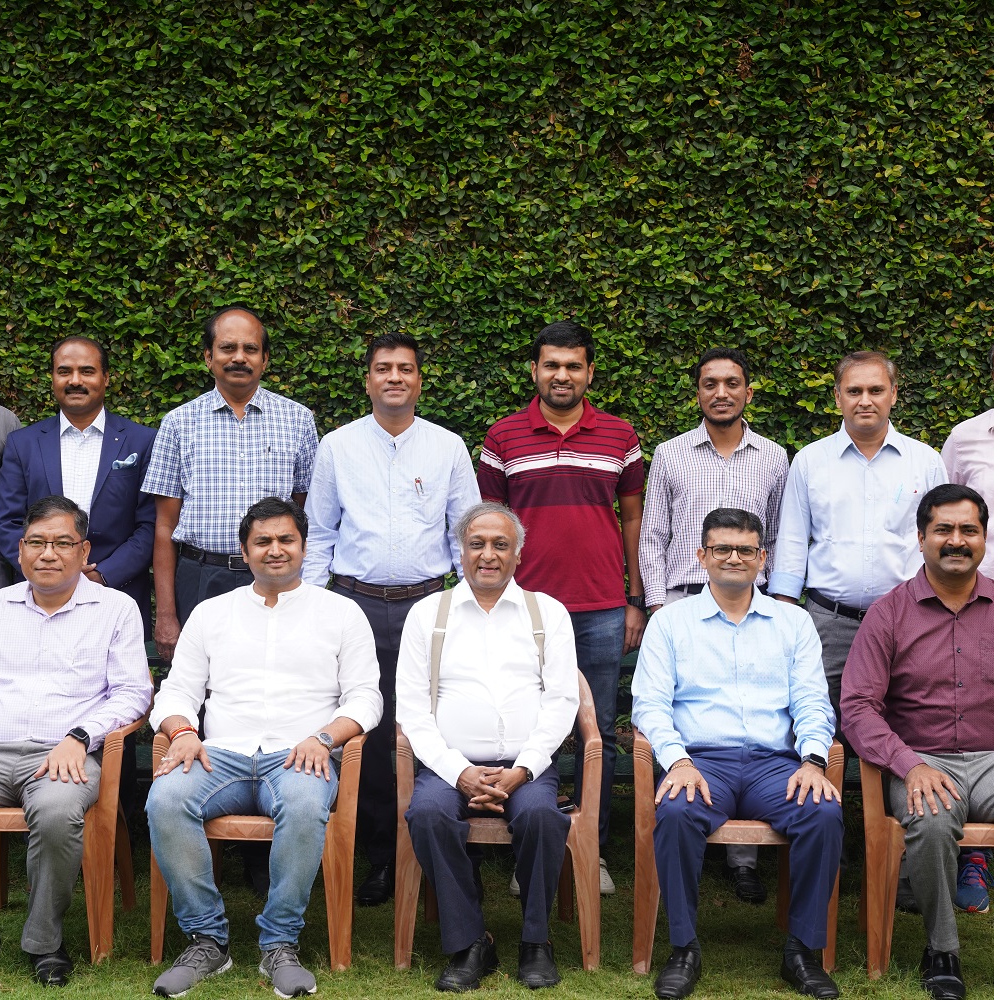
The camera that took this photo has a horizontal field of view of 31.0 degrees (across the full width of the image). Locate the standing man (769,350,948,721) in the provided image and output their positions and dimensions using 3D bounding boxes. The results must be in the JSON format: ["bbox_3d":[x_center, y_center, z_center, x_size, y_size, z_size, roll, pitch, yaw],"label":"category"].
[{"bbox_3d":[1.084,0.383,5.460,0.540,1.675,0.340,1,4,10],"label":"standing man"}]

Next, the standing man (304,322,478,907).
[{"bbox_3d":[-0.321,0.353,5.447,0.540,1.719,0.340,0,4,-3],"label":"standing man"}]

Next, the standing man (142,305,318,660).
[{"bbox_3d":[-0.819,0.303,5.531,0.540,1.799,0.340,0,4,-10],"label":"standing man"}]

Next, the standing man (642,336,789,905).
[{"bbox_3d":[0.659,0.373,5.508,0.480,1.684,0.340,1,4,6],"label":"standing man"}]

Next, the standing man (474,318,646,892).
[{"bbox_3d":[0.194,0.325,5.565,0.520,1.764,0.340,1,4,2],"label":"standing man"}]

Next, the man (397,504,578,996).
[{"bbox_3d":[-0.027,0.633,4.946,0.520,1.241,0.672,0,4,0],"label":"man"}]

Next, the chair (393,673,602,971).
[{"bbox_3d":[0.000,0.833,5.086,0.560,0.820,0.580,0,4,0],"label":"chair"}]

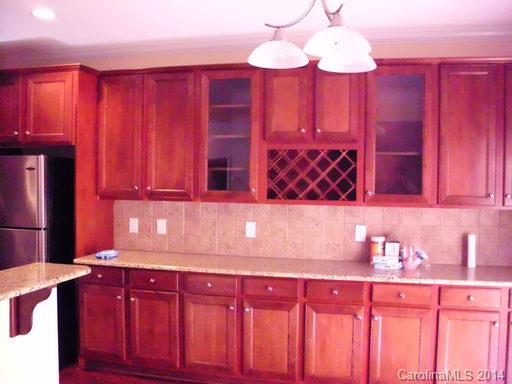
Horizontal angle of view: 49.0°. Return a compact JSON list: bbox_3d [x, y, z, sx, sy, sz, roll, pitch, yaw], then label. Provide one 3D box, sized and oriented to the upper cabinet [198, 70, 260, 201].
[{"bbox_3d":[-0.174,-0.446,4.582,0.518,1.028,0.325,1,2,14],"label":"upper cabinet"}]

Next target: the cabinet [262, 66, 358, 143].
[{"bbox_3d":[0.459,-0.656,4.417,0.745,0.587,0.325,1,2,14],"label":"cabinet"}]

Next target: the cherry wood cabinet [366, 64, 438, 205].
[{"bbox_3d":[1.103,-0.420,4.261,0.520,1.030,0.325,1,2,14],"label":"cherry wood cabinet"}]

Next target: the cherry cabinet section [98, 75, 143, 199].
[{"bbox_3d":[-1.077,-0.456,4.779,0.393,1.023,0.335,1,2,13],"label":"cherry cabinet section"}]

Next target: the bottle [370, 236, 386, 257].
[{"bbox_3d":[0.949,0.441,4.355,0.100,0.196,0.100,1,2,14],"label":"bottle"}]

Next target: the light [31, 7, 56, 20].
[{"bbox_3d":[-1.501,-1.261,3.970,0.175,0.030,0.175,1,2,14],"label":"light"}]

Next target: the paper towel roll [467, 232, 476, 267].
[{"bbox_3d":[1.622,0.445,4.227,0.064,0.258,0.064,1,2,14],"label":"paper towel roll"}]

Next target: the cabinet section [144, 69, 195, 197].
[{"bbox_3d":[-0.669,-0.451,4.686,0.445,1.026,0.335,1,2,13],"label":"cabinet section"}]

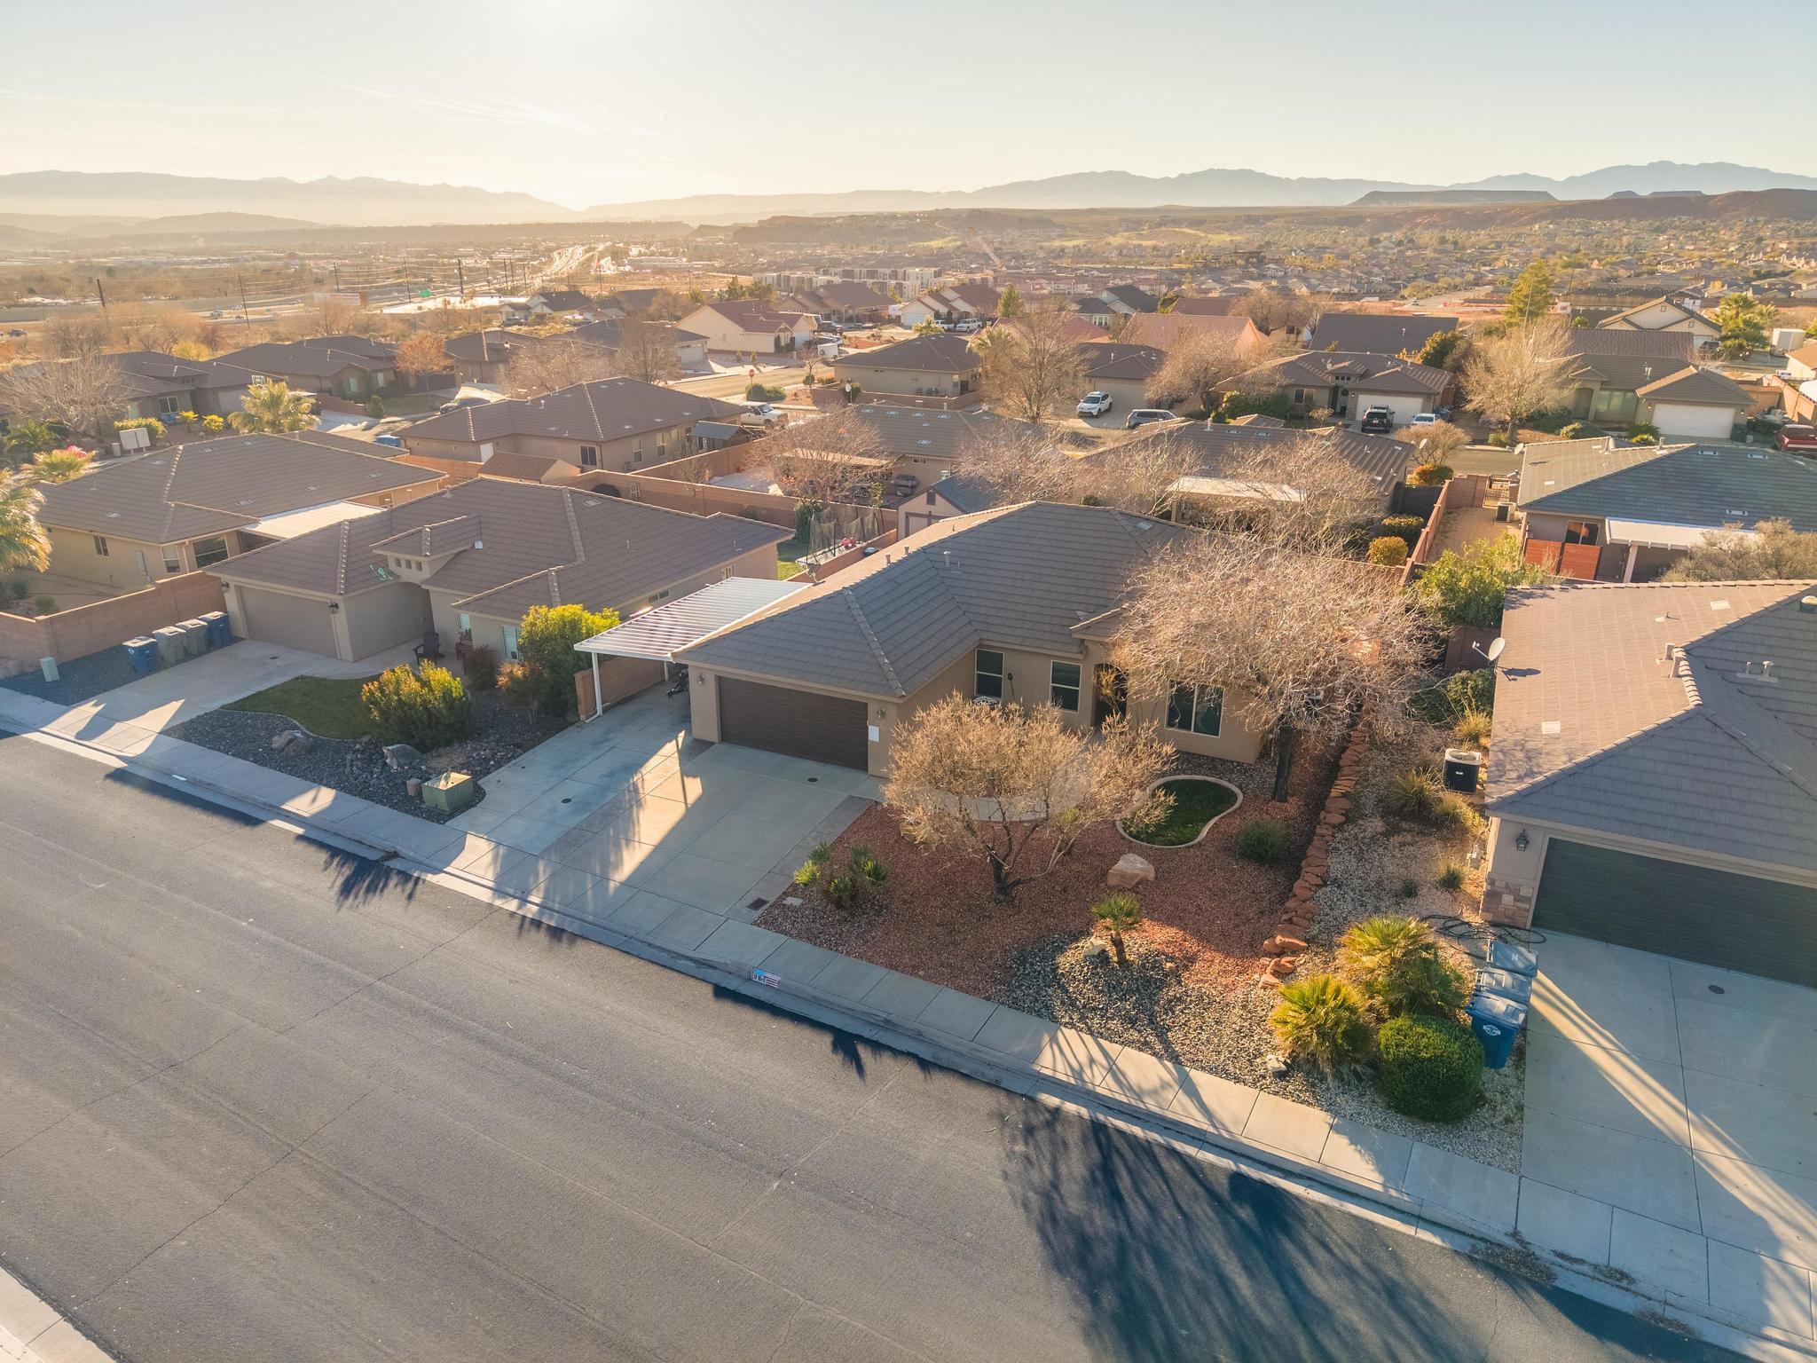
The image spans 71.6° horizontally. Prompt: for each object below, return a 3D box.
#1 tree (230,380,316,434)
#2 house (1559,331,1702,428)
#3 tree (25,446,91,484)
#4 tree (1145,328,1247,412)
[{"bbox_3d":[-43.832,-17.486,87.383,5.900,6.800,5.900,0,20,0],"label":"tree"},{"bbox_3d":[54.410,-22.602,97.196,16.800,4.550,16.400,10,22,24],"label":"house"},{"bbox_3d":[-47.350,-10.847,70.651,4.500,4.600,4.500,0,20,0],"label":"tree"},{"bbox_3d":[23.540,-25.525,103.636,8.186,6.702,8.186,0,21,0],"label":"tree"}]

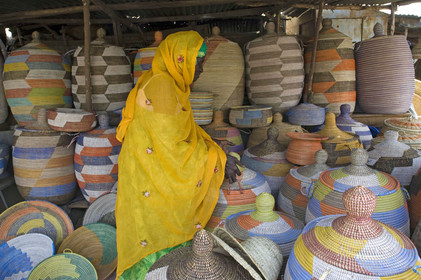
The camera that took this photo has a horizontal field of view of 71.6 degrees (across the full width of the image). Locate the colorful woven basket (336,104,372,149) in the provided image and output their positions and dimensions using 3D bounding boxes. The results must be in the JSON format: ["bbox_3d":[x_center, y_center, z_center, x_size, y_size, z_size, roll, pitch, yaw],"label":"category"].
[{"bbox_3d":[1.030,-0.020,2.231,0.417,0.500,0.417,0,10,0],"label":"colorful woven basket"}]

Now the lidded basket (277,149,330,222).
[{"bbox_3d":[0.600,0.357,1.657,0.445,0.620,0.445,0,10,0],"label":"lidded basket"}]

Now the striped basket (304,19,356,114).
[{"bbox_3d":[1.014,-0.637,2.566,0.425,0.800,0.425,0,9,0],"label":"striped basket"}]

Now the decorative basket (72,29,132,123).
[{"bbox_3d":[-0.856,-0.508,2.327,0.470,0.723,0.470,0,10,0],"label":"decorative basket"}]

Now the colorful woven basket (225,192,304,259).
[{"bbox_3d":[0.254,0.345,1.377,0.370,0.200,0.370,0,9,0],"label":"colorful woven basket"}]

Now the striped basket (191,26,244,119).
[{"bbox_3d":[0.053,-0.546,2.392,0.454,0.728,0.454,0,10,0],"label":"striped basket"}]

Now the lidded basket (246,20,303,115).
[{"bbox_3d":[0.524,-0.577,2.356,0.468,0.702,0.468,0,10,0],"label":"lidded basket"}]

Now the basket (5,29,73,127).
[{"bbox_3d":[-1.455,-0.501,2.518,0.515,0.830,0.515,0,9,0],"label":"basket"}]

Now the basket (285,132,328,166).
[{"bbox_3d":[0.589,0.065,1.788,0.254,0.180,0.254,0,10,0],"label":"basket"}]

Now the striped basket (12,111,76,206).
[{"bbox_3d":[-1.208,0.106,2.155,0.410,0.660,0.410,0,9,0],"label":"striped basket"}]

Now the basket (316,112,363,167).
[{"bbox_3d":[0.813,0.055,1.919,0.351,0.470,0.351,0,10,0],"label":"basket"}]

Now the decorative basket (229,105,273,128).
[{"bbox_3d":[0.302,-0.178,2.152,0.321,0.134,0.321,0,10,0],"label":"decorative basket"}]

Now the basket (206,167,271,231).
[{"bbox_3d":[0.166,0.363,1.848,0.430,0.580,0.430,0,9,0],"label":"basket"}]

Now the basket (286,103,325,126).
[{"bbox_3d":[0.716,-0.194,2.214,0.285,0.165,0.285,0,9,0],"label":"basket"}]

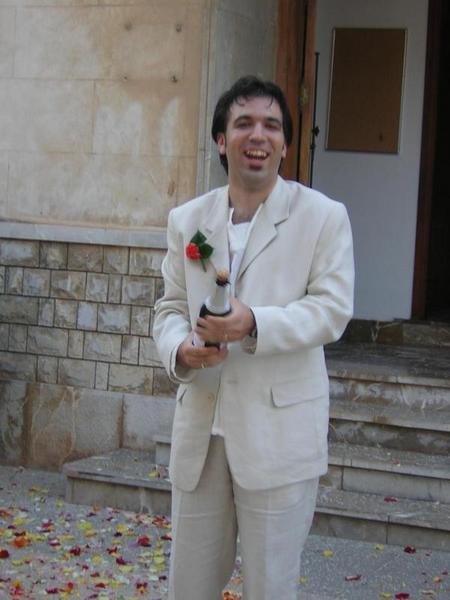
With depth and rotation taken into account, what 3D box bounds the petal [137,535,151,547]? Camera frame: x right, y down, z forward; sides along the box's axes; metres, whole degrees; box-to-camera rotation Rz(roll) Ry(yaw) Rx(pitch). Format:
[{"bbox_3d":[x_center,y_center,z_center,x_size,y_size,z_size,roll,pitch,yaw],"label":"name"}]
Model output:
[{"bbox_3d":[-0.335,0.991,5.787,0.052,0.030,0.050,2,5,0],"label":"petal"}]

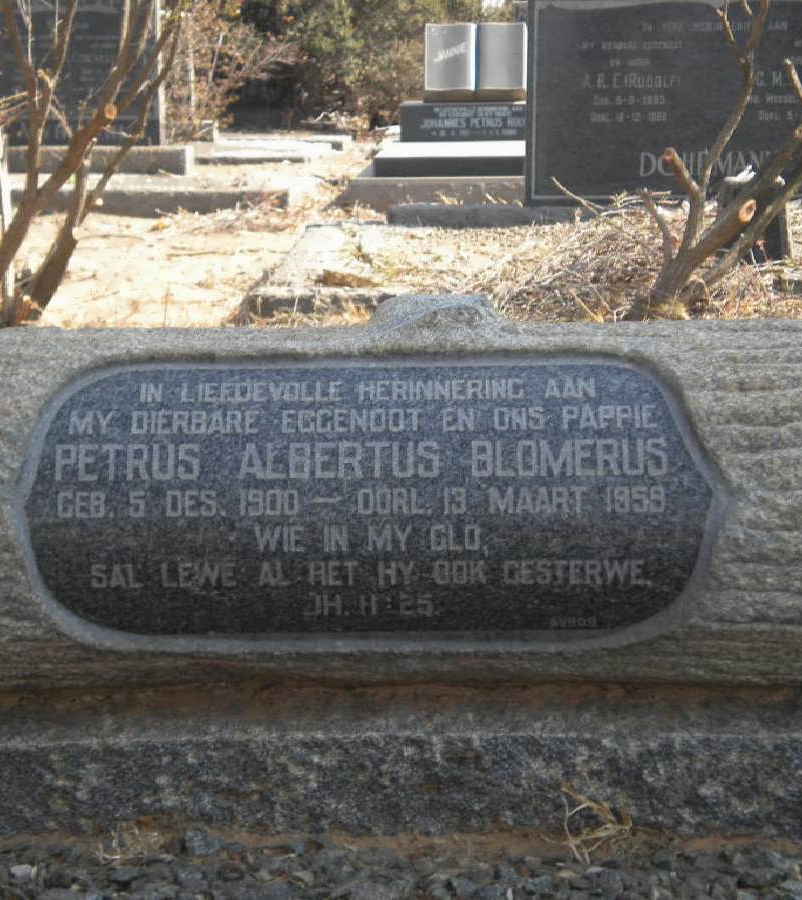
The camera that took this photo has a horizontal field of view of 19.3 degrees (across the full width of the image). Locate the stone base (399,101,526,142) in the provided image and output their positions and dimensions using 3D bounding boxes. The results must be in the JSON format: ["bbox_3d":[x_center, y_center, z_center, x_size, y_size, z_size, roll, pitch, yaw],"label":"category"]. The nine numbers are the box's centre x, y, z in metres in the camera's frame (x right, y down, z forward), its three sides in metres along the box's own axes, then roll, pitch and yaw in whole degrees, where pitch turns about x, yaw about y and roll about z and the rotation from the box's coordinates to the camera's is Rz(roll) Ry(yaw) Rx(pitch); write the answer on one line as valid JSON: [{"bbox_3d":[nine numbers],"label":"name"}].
[{"bbox_3d":[0.369,-1.623,11.650,0.730,0.180,0.340,0,11,2],"label":"stone base"}]

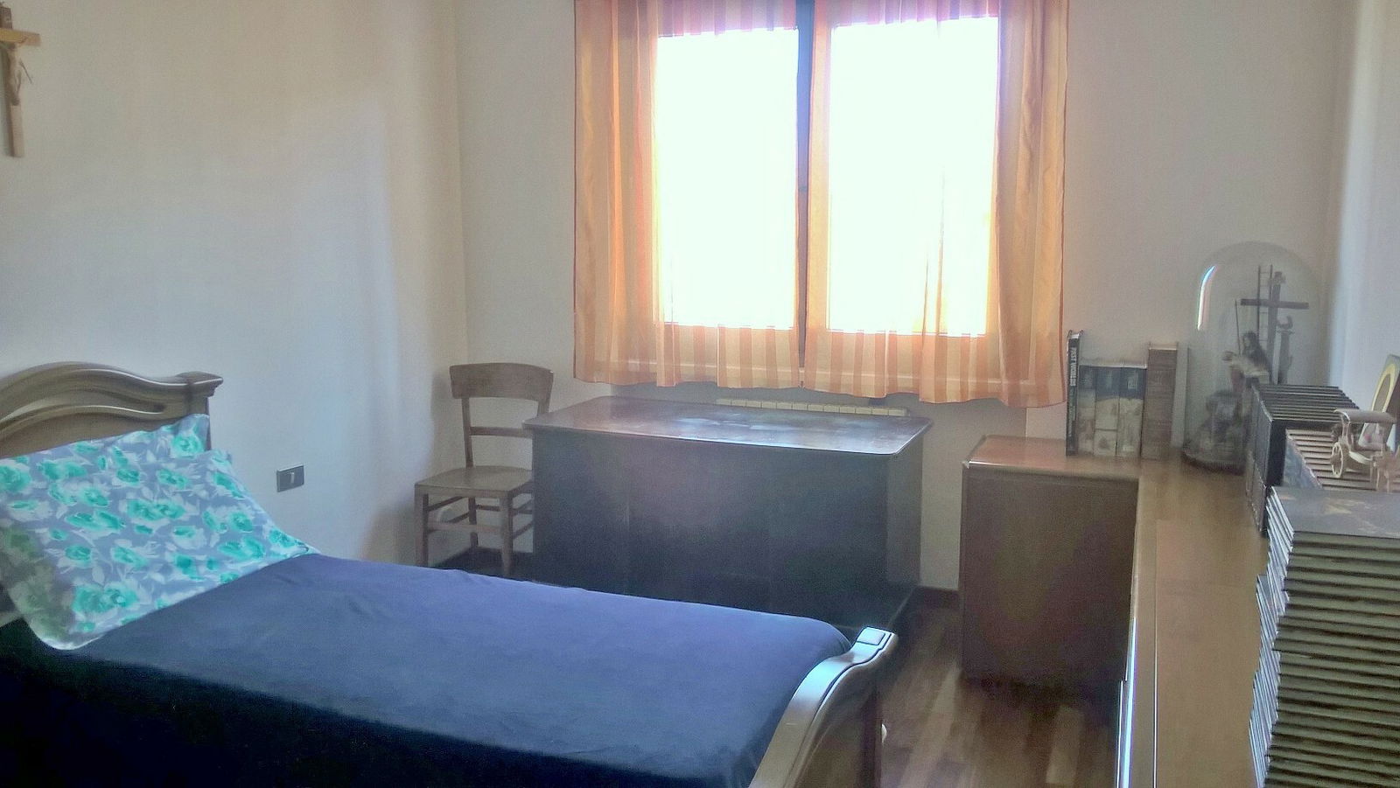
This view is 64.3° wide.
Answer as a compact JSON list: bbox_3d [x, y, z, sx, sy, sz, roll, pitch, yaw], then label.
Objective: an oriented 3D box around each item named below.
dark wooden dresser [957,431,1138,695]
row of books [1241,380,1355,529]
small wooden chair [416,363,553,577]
[{"bbox_3d":[1.125,0.540,3.585,0.501,0.696,0.453,3,10,22],"label":"dark wooden dresser"},{"bbox_3d":[1.610,0.164,2.971,0.234,0.282,0.638,4,10,22],"label":"row of books"},{"bbox_3d":[-0.850,0.339,4.316,0.465,0.880,0.415,3,10,22],"label":"small wooden chair"}]

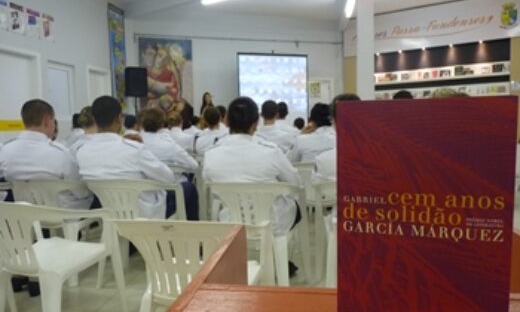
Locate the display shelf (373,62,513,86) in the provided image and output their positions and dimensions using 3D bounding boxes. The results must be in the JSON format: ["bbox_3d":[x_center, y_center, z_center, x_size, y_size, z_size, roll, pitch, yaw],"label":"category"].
[{"bbox_3d":[3.568,-1.658,8.200,2.600,0.250,0.250,2,5,33],"label":"display shelf"}]

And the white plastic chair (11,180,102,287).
[{"bbox_3d":[-1.170,0.529,2.620,0.560,0.800,0.550,0,5,11],"label":"white plastic chair"}]

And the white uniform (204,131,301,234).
[{"bbox_3d":[-0.048,0.170,2.420,0.550,0.600,0.380,-1,4,3],"label":"white uniform"}]

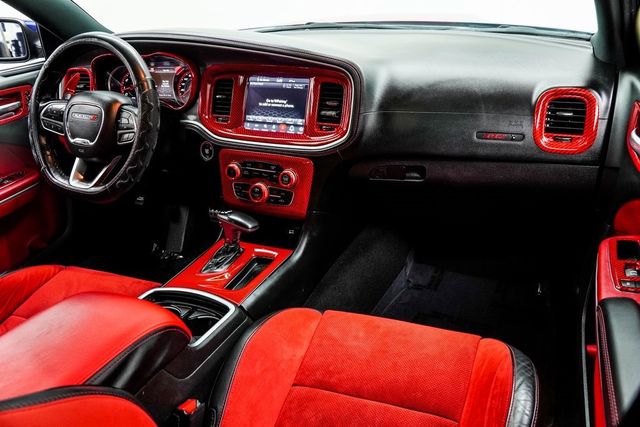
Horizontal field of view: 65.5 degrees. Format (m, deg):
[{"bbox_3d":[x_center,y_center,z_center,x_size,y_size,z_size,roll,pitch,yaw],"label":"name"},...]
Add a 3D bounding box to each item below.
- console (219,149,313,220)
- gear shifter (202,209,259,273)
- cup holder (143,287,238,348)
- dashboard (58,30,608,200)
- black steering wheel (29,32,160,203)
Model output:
[{"bbox_3d":[-0.136,-0.074,1.213,0.257,0.148,0.050,9,14,22],"label":"console"},{"bbox_3d":[-0.211,0.052,1.146,0.120,0.130,0.130,9,24,22],"label":"gear shifter"},{"bbox_3d":[-0.288,0.228,0.960,0.195,0.085,0.160,9,24,22],"label":"cup holder"},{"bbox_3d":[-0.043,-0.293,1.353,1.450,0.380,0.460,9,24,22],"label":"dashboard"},{"bbox_3d":[-0.531,-0.230,1.170,0.387,0.377,0.110,9,0,22],"label":"black steering wheel"}]

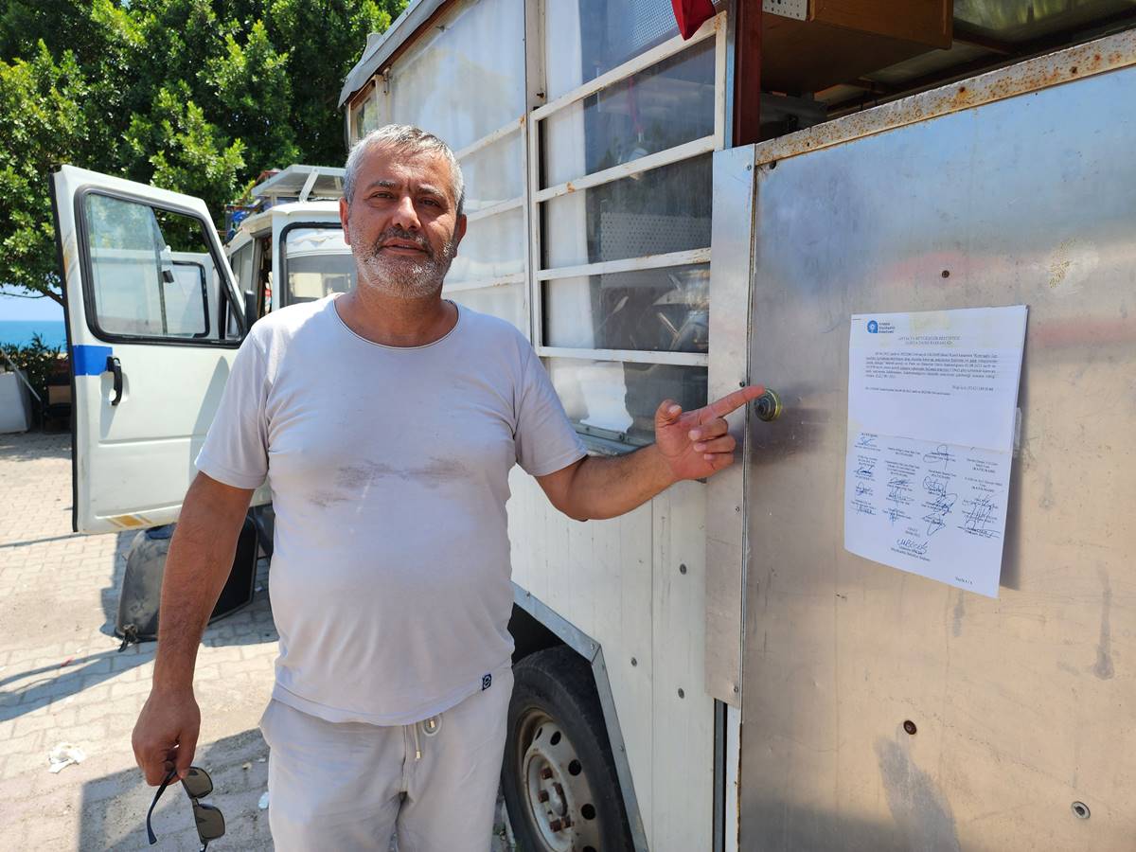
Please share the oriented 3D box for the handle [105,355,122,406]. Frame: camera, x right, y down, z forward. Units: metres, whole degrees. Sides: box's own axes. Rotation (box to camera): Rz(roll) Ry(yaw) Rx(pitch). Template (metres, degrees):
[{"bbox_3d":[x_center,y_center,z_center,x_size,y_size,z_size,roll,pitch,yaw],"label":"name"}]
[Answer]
[{"bbox_3d":[-1.699,-0.169,2.830,0.046,0.180,0.034,5,6,31],"label":"handle"}]

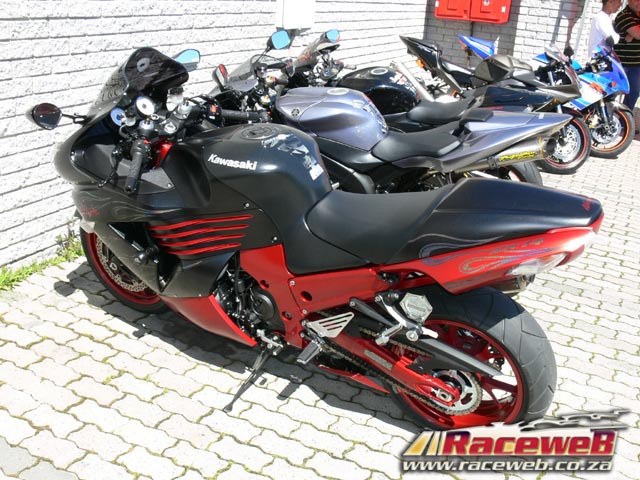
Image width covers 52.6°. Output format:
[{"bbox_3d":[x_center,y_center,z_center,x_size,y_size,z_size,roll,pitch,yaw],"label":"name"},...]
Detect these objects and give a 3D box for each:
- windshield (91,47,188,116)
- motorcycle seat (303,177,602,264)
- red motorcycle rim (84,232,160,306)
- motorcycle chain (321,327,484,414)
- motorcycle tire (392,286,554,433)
[{"bbox_3d":[-0.729,-0.567,2.374,0.420,0.300,0.370,16,34,26],"label":"windshield"},{"bbox_3d":[0.363,-0.073,1.917,0.850,0.270,0.330,16,34,26],"label":"motorcycle seat"},{"bbox_3d":[-0.795,0.059,2.795,0.460,0.460,0.110,16,34,26],"label":"red motorcycle rim"},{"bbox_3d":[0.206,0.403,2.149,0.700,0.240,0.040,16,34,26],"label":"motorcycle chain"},{"bbox_3d":[0.461,0.407,2.139,0.620,0.620,0.190,16,34,26],"label":"motorcycle tire"}]

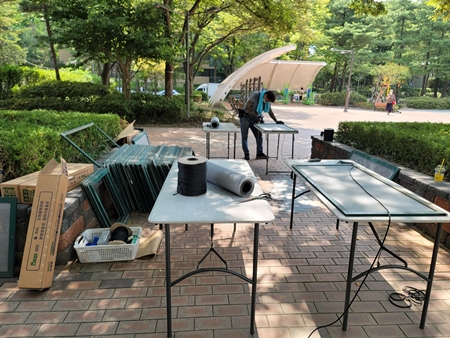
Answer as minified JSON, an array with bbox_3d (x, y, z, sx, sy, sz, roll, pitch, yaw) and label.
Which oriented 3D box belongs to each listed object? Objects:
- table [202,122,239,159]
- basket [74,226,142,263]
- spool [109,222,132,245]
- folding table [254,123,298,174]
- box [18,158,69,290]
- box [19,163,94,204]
[{"bbox_3d":[-0.094,-0.418,6.014,0.600,0.730,1.220,0,14,-4],"label":"table"},{"bbox_3d":[-0.997,0.670,2.855,0.510,0.163,0.340,-1,15,-9],"label":"basket"},{"bbox_3d":[-0.921,0.620,2.851,0.200,0.200,0.210,-3,32,-6],"label":"spool"},{"bbox_3d":[0.926,-0.400,6.005,0.590,0.730,1.220,0,14,-2],"label":"folding table"},{"bbox_3d":[-1.333,0.426,2.422,0.163,0.866,0.138,3,-12,0],"label":"box"},{"bbox_3d":[-1.566,0.127,3.117,0.158,0.163,0.800,4,15,12],"label":"box"}]

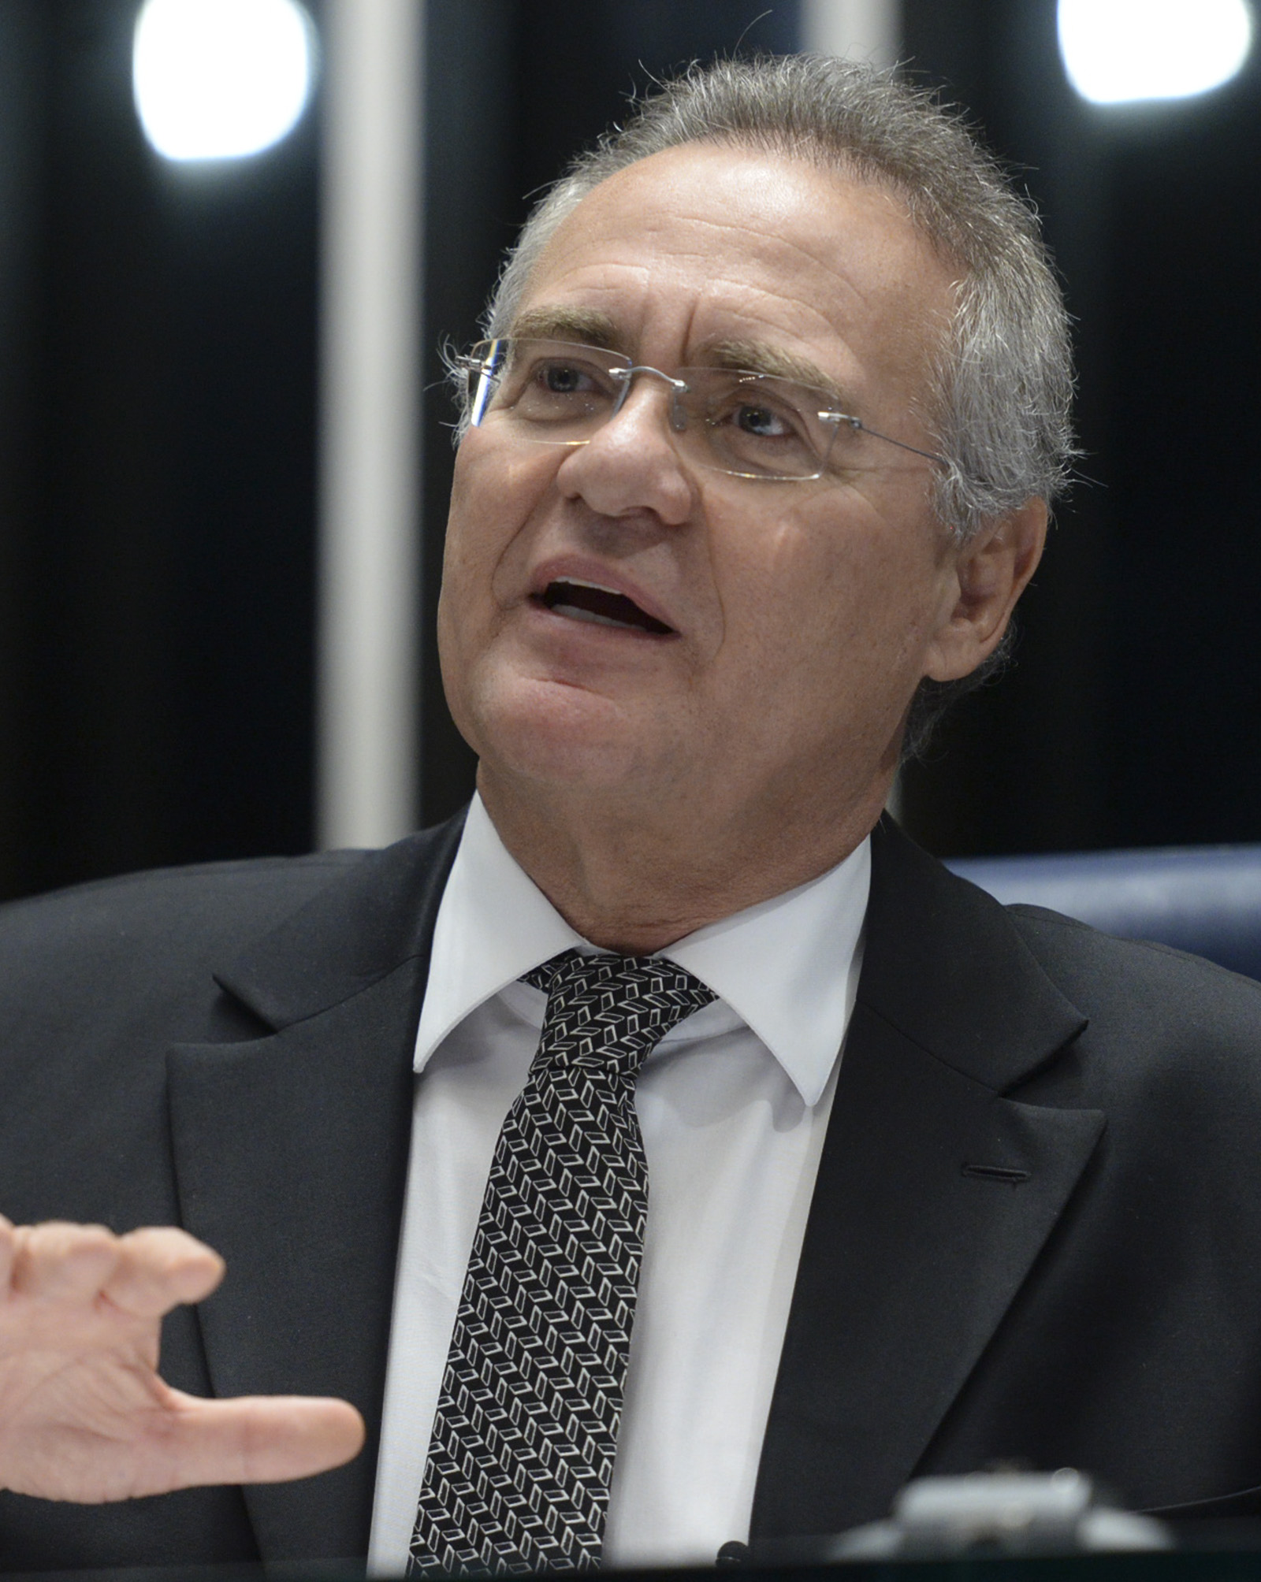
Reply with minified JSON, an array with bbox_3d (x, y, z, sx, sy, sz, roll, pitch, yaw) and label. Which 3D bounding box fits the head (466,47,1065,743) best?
[{"bbox_3d":[0.040,-0.118,3.370,0.185,0.240,0.220,13,-10,26],"label":"head"}]

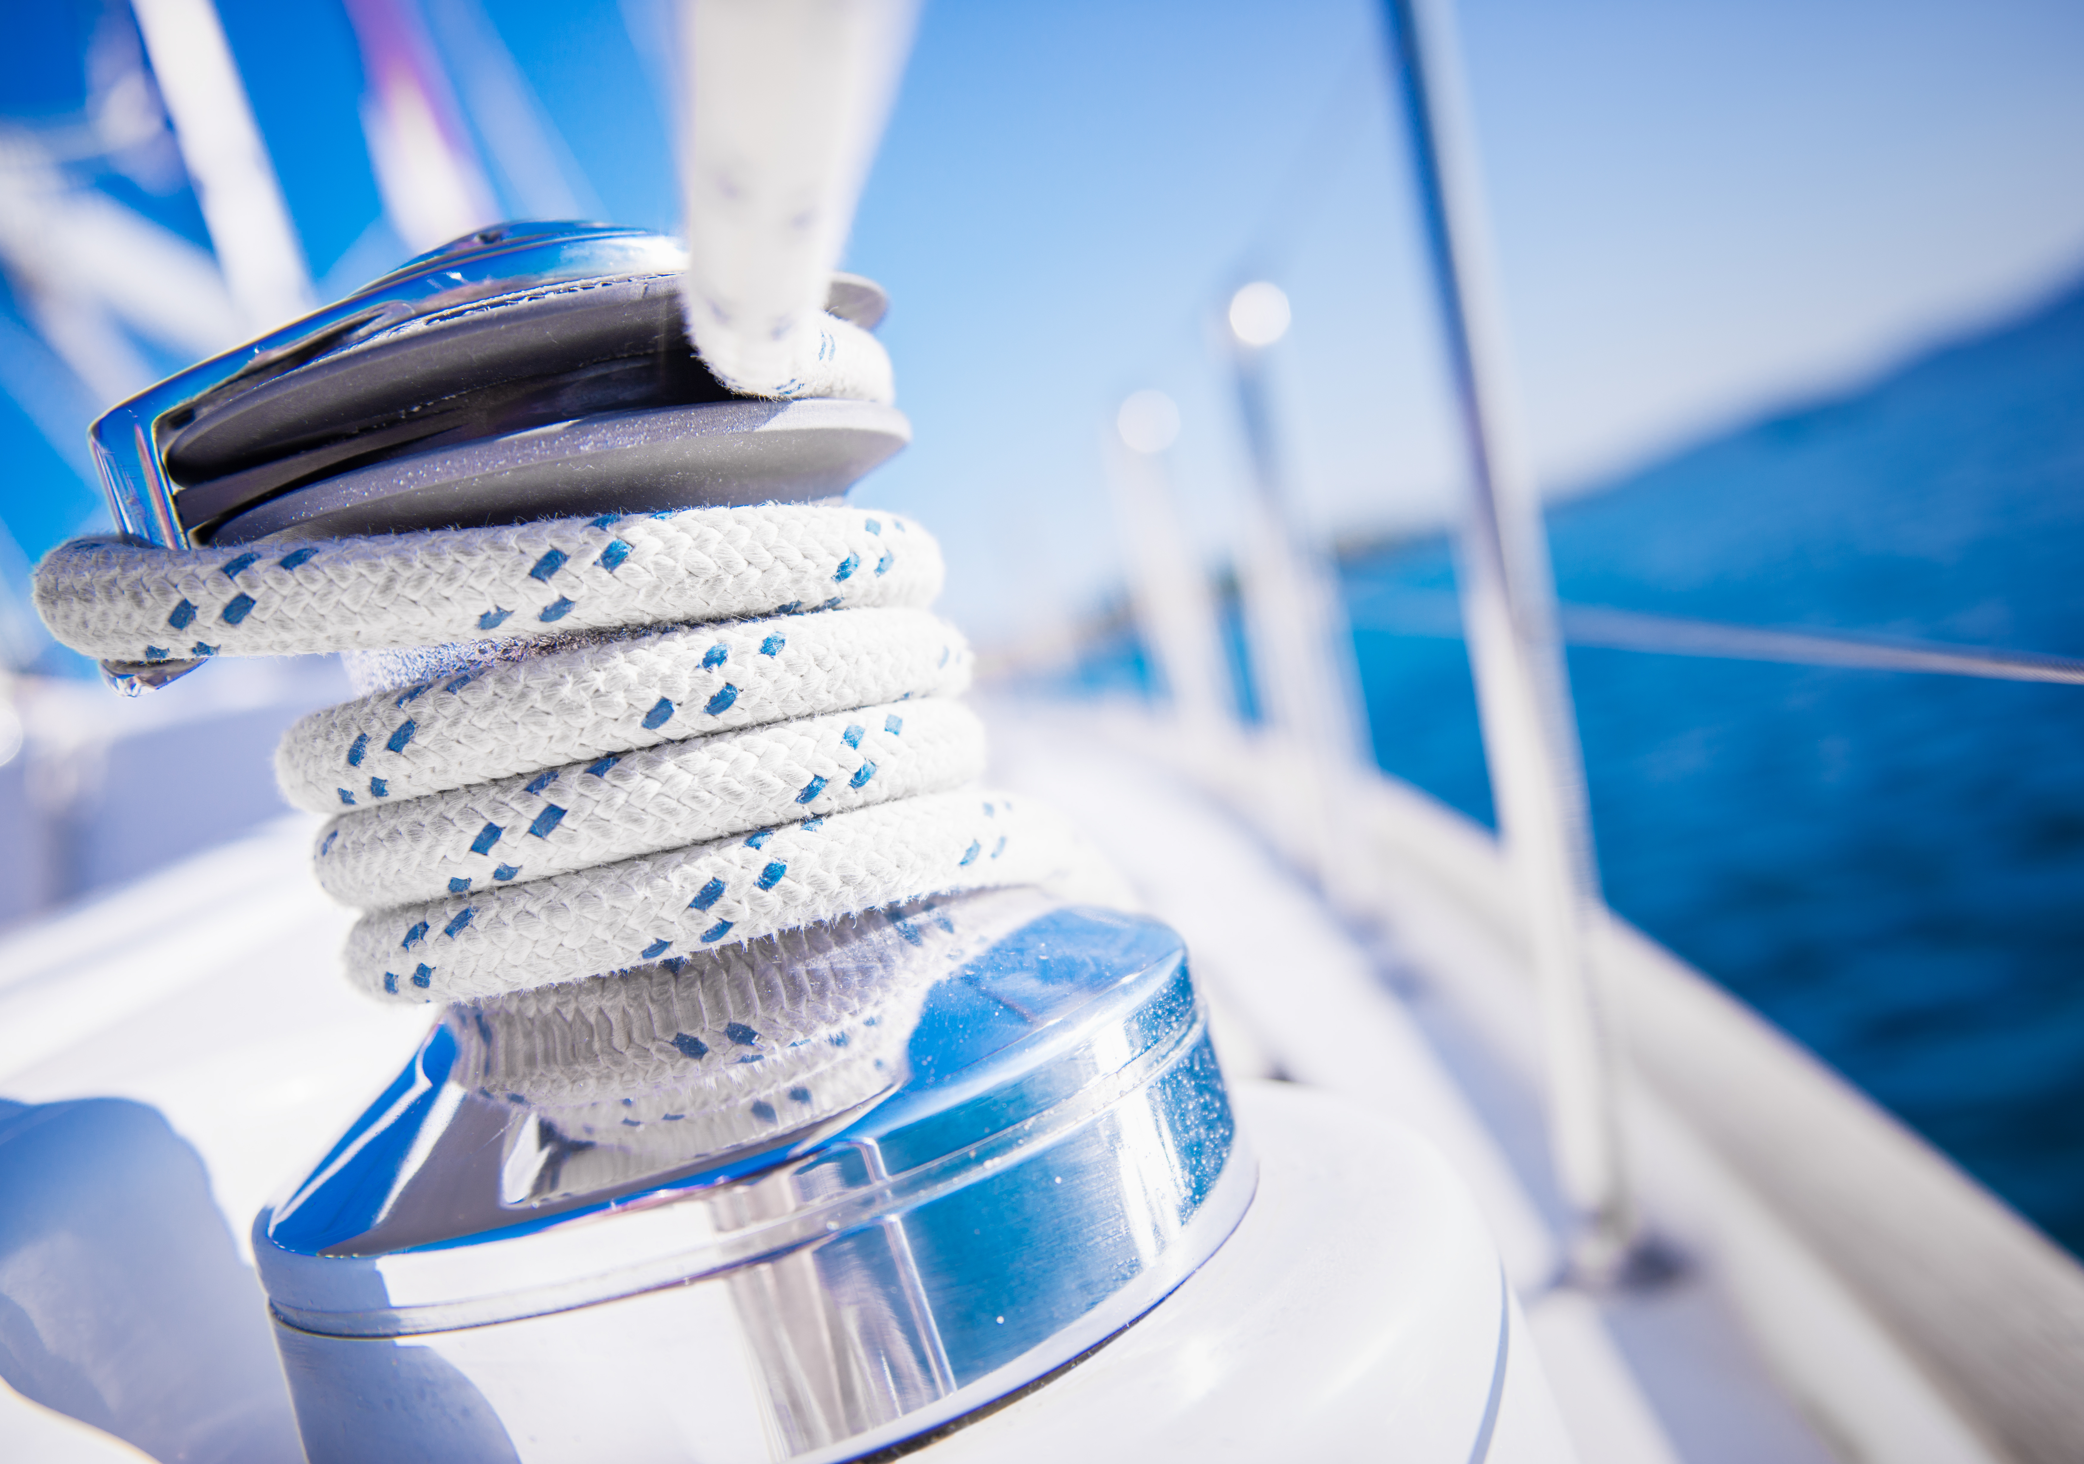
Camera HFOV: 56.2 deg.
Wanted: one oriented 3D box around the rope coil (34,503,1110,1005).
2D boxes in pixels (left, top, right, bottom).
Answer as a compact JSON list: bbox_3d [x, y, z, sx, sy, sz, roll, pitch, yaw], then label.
[{"bbox_3d":[-0.059,-0.001,0.267,0.116,0.067,0.098,-16,3,-4],"label":"rope coil"}]

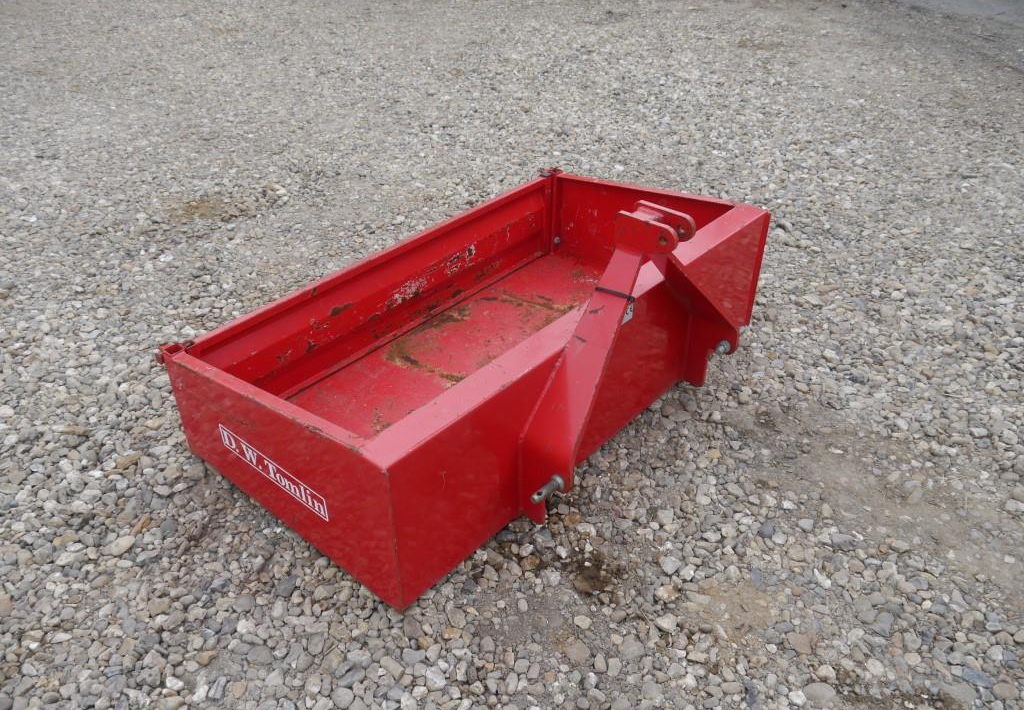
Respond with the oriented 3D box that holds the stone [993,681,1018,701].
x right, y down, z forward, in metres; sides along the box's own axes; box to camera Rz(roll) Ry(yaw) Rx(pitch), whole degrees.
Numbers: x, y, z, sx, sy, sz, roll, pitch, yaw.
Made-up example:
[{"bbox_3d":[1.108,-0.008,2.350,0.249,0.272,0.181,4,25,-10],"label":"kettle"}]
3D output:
[{"bbox_3d":[0.950,0.648,1.595,0.048,0.024,0.034,-4,34,-7],"label":"stone"}]

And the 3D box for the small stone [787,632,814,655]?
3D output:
[{"bbox_3d":[0.590,0.586,1.688,0.057,0.026,0.052,-27,42,-35],"label":"small stone"}]

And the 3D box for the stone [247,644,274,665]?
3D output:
[{"bbox_3d":[-0.495,0.592,1.634,0.053,0.028,0.041,-3,34,-4],"label":"stone"}]

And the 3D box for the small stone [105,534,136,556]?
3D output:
[{"bbox_3d":[-0.887,0.433,1.876,0.037,0.026,0.069,26,42,34],"label":"small stone"}]

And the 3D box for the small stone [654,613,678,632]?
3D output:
[{"bbox_3d":[0.323,0.558,1.726,0.049,0.025,0.036,-13,36,-19],"label":"small stone"}]

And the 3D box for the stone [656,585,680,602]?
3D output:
[{"bbox_3d":[0.333,0.506,1.759,0.053,0.026,0.035,-3,34,-5],"label":"stone"}]

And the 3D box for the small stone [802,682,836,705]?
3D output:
[{"bbox_3d":[0.580,0.638,1.562,0.059,0.031,0.042,4,34,6],"label":"small stone"}]

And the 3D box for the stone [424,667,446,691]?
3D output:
[{"bbox_3d":[-0.150,0.632,1.613,0.038,0.027,0.054,-14,36,-20],"label":"stone"}]

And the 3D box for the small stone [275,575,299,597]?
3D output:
[{"bbox_3d":[-0.483,0.496,1.778,0.039,0.025,0.054,1,33,2],"label":"small stone"}]

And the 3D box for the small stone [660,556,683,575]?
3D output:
[{"bbox_3d":[0.355,0.471,1.859,0.044,0.028,0.050,-5,34,-8],"label":"small stone"}]

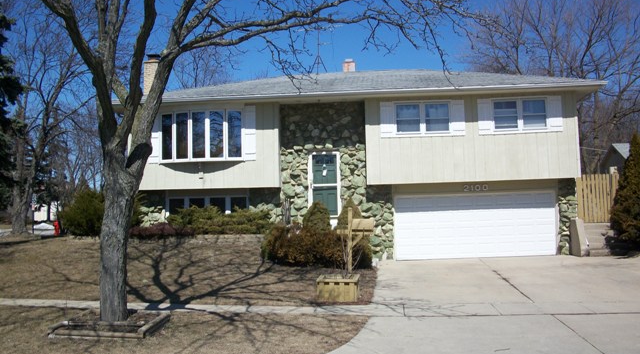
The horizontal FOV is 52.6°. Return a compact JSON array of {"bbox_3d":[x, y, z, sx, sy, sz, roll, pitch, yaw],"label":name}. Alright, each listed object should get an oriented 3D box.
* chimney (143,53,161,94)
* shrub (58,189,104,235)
[{"bbox_3d":[-5.969,-3.657,23.200,0.660,1.550,0.660,-2,-5,2],"label":"chimney"},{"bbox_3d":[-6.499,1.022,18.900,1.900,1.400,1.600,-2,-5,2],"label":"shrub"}]

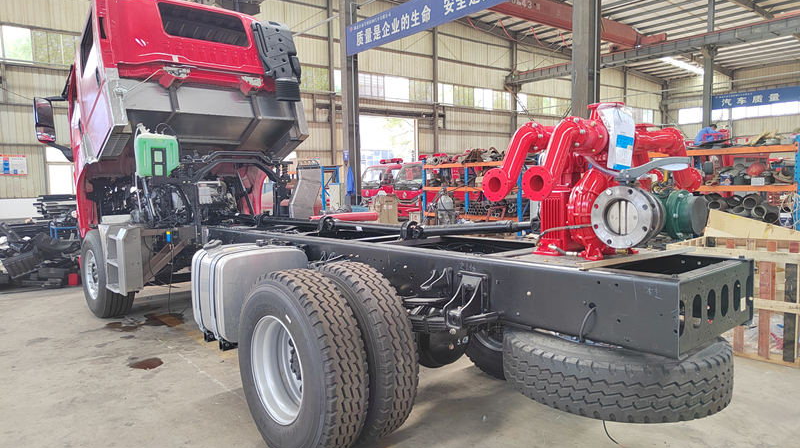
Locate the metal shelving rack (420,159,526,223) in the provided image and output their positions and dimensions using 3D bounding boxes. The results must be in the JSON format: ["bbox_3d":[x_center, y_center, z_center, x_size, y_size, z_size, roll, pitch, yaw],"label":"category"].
[{"bbox_3d":[2.010,-0.825,14.848,0.620,2.120,3.650,-5,7,-39],"label":"metal shelving rack"}]

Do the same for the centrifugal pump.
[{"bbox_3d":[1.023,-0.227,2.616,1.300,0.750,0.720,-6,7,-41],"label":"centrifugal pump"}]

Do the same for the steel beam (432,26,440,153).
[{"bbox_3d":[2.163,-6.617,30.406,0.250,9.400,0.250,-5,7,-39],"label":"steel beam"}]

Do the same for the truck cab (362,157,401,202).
[{"bbox_3d":[-0.423,-1.554,20.752,1.750,1.900,1.900,-5,7,-39],"label":"truck cab"}]

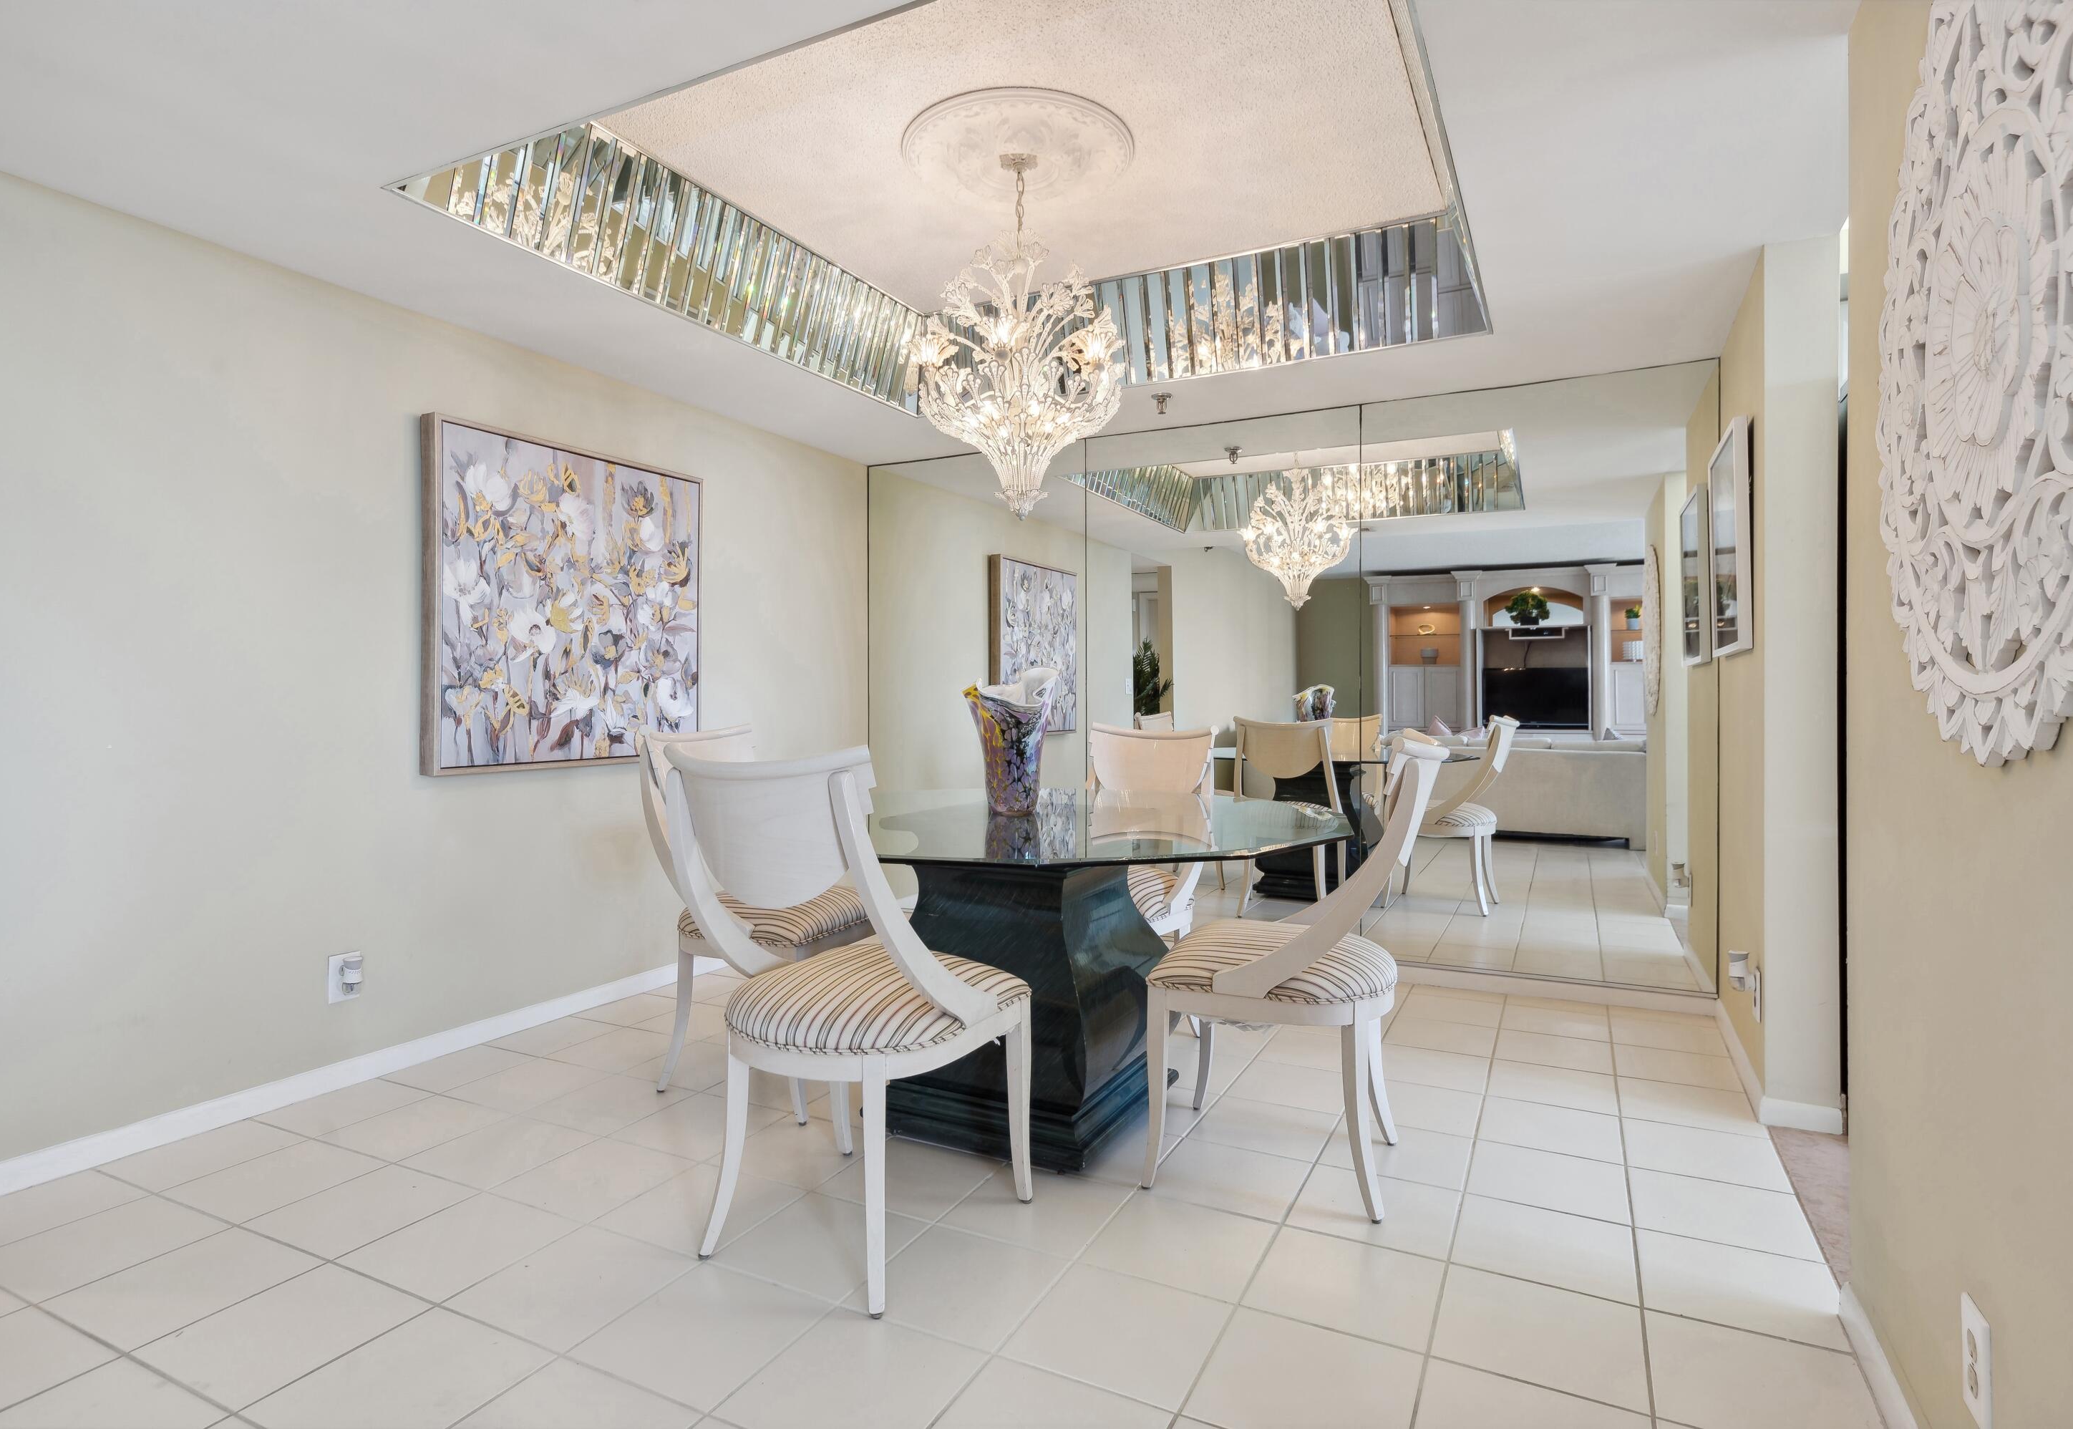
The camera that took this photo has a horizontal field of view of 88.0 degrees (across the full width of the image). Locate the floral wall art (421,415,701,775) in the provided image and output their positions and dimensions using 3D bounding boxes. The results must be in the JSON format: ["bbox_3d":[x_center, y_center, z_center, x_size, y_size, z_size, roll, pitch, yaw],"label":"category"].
[{"bbox_3d":[-1.462,-0.335,3.432,0.056,1.001,1.010,0,1,27],"label":"floral wall art"}]

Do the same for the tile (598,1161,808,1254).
[{"bbox_3d":[-0.682,1.007,2.179,0.303,0.010,0.303,1,1,27],"label":"tile"}]

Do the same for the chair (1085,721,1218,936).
[{"bbox_3d":[0.236,0.516,3.185,0.500,0.952,0.620,1,2,31],"label":"chair"}]

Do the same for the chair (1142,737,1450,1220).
[{"bbox_3d":[0.588,0.534,2.390,0.620,0.952,0.500,1,1,22],"label":"chair"}]

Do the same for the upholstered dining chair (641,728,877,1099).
[{"bbox_3d":[-0.724,0.514,2.937,0.607,0.967,0.502,1,1,24],"label":"upholstered dining chair"}]

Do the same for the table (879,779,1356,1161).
[{"bbox_3d":[0.038,0.633,2.795,1.540,0.739,1.540,1,1,27],"label":"table"}]

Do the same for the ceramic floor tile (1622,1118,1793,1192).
[{"bbox_3d":[1.515,1.002,2.451,0.303,0.010,0.303,1,1,27],"label":"ceramic floor tile"}]

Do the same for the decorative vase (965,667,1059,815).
[{"bbox_3d":[-0.063,0.072,2.904,0.247,0.389,0.227,0,1,0],"label":"decorative vase"}]

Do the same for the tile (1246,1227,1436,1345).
[{"bbox_3d":[0.554,1.014,1.903,0.303,0.010,0.303,1,1,27],"label":"tile"}]

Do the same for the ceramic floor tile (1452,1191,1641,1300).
[{"bbox_3d":[0.966,1.011,2.039,0.303,0.010,0.303,1,1,27],"label":"ceramic floor tile"}]

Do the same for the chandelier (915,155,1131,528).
[{"bbox_3d":[-0.036,-1.012,2.873,0.587,0.966,0.587,0,1,0],"label":"chandelier"}]

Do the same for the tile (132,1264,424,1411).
[{"bbox_3d":[-1.219,1.005,1.746,0.297,0.010,0.302,0,1,27],"label":"tile"}]

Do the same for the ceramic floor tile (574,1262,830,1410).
[{"bbox_3d":[-0.539,1.006,1.748,0.297,0.010,0.302,0,1,27],"label":"ceramic floor tile"}]

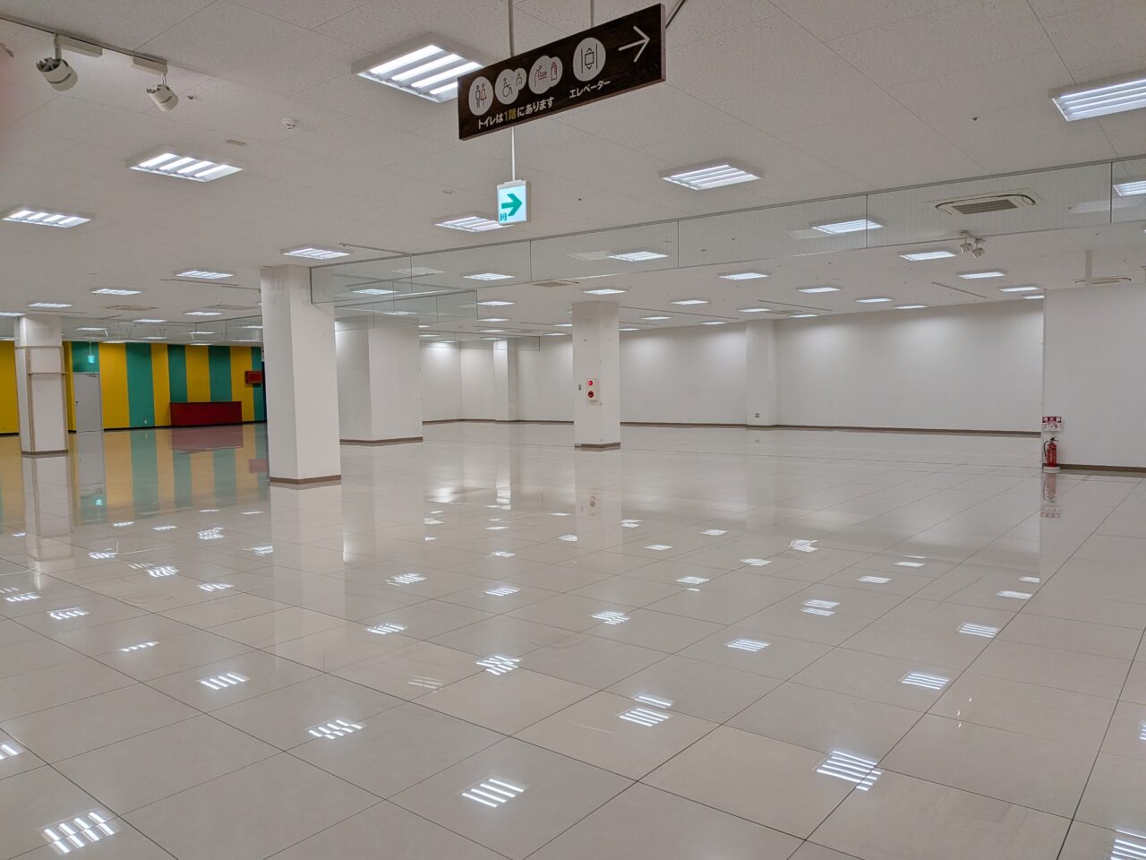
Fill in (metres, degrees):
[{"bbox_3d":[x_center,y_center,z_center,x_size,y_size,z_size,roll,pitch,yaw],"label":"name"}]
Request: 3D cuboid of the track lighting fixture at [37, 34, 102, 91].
[{"bbox_3d":[-2.478,-1.806,3.937,0.135,0.265,0.280,2,4,40],"label":"track lighting fixture"}]

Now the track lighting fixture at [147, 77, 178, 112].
[{"bbox_3d":[-2.235,-1.827,4.330,0.105,0.180,0.135,0,3,14],"label":"track lighting fixture"}]

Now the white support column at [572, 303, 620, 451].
[{"bbox_3d":[0.521,-1.200,17.505,0.730,3.142,0.710,2,4,40],"label":"white support column"}]

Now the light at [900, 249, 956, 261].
[{"bbox_3d":[4.984,-2.461,11.137,0.620,0.060,0.590,2,4,40],"label":"light"}]

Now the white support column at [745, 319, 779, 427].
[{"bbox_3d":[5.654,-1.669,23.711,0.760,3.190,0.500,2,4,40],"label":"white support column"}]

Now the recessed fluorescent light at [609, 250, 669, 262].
[{"bbox_3d":[0.900,-2.388,10.818,0.610,0.060,0.610,2,4,40],"label":"recessed fluorescent light"}]

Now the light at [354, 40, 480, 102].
[{"bbox_3d":[-0.762,-1.982,4.377,0.620,0.060,0.590,2,4,40],"label":"light"}]

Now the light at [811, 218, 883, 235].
[{"bbox_3d":[3.135,-2.334,9.045,0.610,0.060,0.610,2,4,40],"label":"light"}]

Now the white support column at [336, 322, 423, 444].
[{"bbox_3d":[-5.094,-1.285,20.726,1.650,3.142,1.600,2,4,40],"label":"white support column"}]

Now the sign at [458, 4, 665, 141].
[{"bbox_3d":[-0.079,-1.339,3.039,1.000,0.252,0.030,2,4,40],"label":"sign"}]

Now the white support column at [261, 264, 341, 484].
[{"bbox_3d":[-4.145,-0.811,12.161,0.770,3.190,0.740,2,4,40],"label":"white support column"}]

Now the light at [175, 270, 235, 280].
[{"bbox_3d":[-5.487,-2.321,11.837,0.620,0.060,0.590,2,4,40],"label":"light"}]

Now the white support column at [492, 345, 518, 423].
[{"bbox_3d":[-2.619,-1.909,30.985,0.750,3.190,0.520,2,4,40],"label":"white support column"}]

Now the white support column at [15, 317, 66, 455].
[{"bbox_3d":[-12.596,-1.014,18.844,0.780,3.190,0.740,2,4,40],"label":"white support column"}]

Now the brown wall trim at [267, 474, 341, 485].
[{"bbox_3d":[-4.031,0.726,11.963,0.780,0.075,0.720,2,4,40],"label":"brown wall trim"}]

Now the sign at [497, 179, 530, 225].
[{"bbox_3d":[-0.351,-1.359,4.769,0.213,0.240,0.045,1,4,29],"label":"sign"}]

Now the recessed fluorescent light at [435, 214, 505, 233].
[{"bbox_3d":[-1.042,-2.215,8.479,0.610,0.060,0.610,1,4,38],"label":"recessed fluorescent light"}]

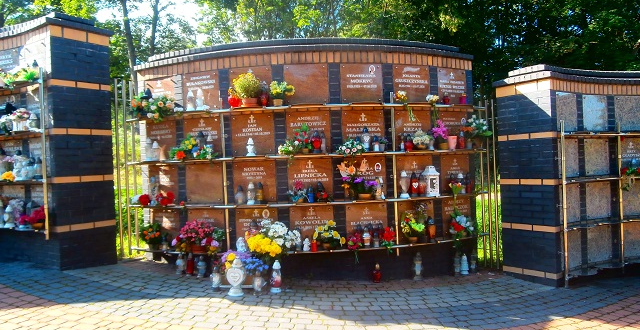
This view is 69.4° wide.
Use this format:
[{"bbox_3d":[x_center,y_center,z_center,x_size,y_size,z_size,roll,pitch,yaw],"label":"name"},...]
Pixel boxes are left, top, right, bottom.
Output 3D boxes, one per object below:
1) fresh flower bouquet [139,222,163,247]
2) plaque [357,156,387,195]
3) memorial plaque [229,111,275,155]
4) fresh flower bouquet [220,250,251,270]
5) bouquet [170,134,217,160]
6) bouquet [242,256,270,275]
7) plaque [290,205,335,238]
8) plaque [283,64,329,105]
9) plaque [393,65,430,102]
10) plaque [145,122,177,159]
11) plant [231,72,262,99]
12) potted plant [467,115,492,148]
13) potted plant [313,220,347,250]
[{"bbox_3d":[-2.016,0.832,5.496,0.240,0.290,0.220,-2,0,32],"label":"fresh flower bouquet"},{"bbox_3d":[0.520,0.129,5.221,0.490,0.430,0.025,-2,0,-12],"label":"plaque"},{"bbox_3d":[-0.767,-0.349,5.331,0.500,0.471,0.030,-2,0,9],"label":"memorial plaque"},{"bbox_3d":[-0.918,1.051,5.113,0.336,0.232,0.240,-2,0,9],"label":"fresh flower bouquet"},{"bbox_3d":[-1.436,-0.205,5.266,0.516,0.301,0.200,-2,0,20],"label":"bouquet"},{"bbox_3d":[-0.673,1.065,4.900,0.270,0.190,0.210,-2,0,8],"label":"bouquet"},{"bbox_3d":[-0.094,0.710,5.279,0.500,0.471,0.030,-2,0,-1],"label":"plaque"},{"bbox_3d":[-0.142,-0.887,5.111,0.482,0.455,0.030,-2,0,-1],"label":"plaque"},{"bbox_3d":[1.089,-0.964,5.540,0.500,0.471,0.030,-2,0,-22],"label":"plaque"},{"bbox_3d":[-1.962,-0.304,5.755,0.500,0.471,0.030,-2,0,30],"label":"plaque"},{"bbox_3d":[-0.805,-0.829,5.061,0.312,0.359,0.289,-2,0,9],"label":"plant"},{"bbox_3d":[2.021,-0.424,5.855,0.280,0.370,0.250,-2,0,-38],"label":"potted plant"},{"bbox_3d":[0.102,0.754,4.978,0.340,0.310,0.270,-2,0,-4],"label":"potted plant"}]

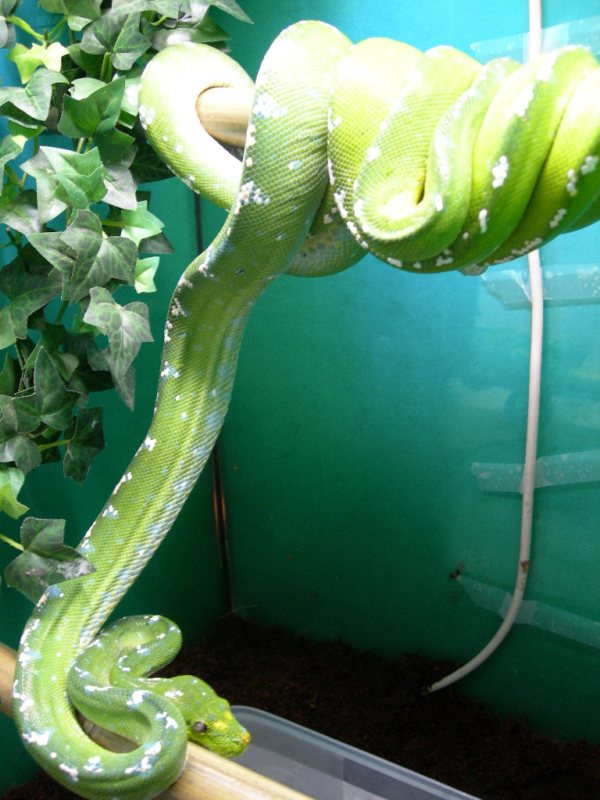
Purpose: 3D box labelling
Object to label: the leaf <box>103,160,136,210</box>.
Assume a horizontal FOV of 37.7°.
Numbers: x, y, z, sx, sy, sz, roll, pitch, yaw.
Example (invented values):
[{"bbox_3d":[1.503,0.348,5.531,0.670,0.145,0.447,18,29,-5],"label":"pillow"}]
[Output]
[{"bbox_3d":[-0.112,-0.132,0.535,0.027,0.030,0.015,0,-6,-9],"label":"leaf"}]

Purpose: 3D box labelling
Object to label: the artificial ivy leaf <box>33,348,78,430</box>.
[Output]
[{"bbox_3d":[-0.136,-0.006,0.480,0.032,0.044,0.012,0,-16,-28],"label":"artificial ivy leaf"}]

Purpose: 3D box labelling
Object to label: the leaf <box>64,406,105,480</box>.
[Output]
[{"bbox_3d":[-0.135,0.028,0.550,0.030,0.048,0.020,0,0,-31],"label":"leaf"}]

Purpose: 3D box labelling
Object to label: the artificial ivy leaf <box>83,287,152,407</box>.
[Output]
[{"bbox_3d":[-0.113,-0.033,0.545,0.042,0.073,0.020,0,0,-9],"label":"artificial ivy leaf"}]

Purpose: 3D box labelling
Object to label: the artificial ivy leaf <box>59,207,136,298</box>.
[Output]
[{"bbox_3d":[-0.122,-0.088,0.530,0.050,0.054,0.020,0,0,-6],"label":"artificial ivy leaf"}]

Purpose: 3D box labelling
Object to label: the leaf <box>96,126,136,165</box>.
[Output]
[{"bbox_3d":[-0.108,-0.147,0.505,0.027,0.027,0.010,0,0,-20],"label":"leaf"}]

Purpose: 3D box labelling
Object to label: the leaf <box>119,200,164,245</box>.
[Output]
[{"bbox_3d":[-0.091,-0.102,0.505,0.027,0.025,0.010,0,-5,-23],"label":"leaf"}]

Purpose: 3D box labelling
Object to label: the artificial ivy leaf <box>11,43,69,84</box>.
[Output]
[{"bbox_3d":[-0.146,-0.188,0.490,0.033,0.026,0.012,0,0,-18],"label":"artificial ivy leaf"}]

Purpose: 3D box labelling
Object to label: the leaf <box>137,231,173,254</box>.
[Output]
[{"bbox_3d":[-0.088,-0.094,0.520,0.026,0.022,0.009,0,-11,-17],"label":"leaf"}]

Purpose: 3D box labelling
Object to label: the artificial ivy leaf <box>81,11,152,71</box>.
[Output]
[{"bbox_3d":[-0.107,-0.209,0.510,0.042,0.036,0.020,0,-14,-6],"label":"artificial ivy leaf"}]

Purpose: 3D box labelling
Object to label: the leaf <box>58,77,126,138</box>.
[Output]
[{"bbox_3d":[-0.123,-0.173,0.520,0.040,0.039,0.022,0,-17,-6],"label":"leaf"}]

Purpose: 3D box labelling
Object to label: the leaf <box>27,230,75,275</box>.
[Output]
[{"bbox_3d":[-0.136,-0.082,0.490,0.034,0.030,0.010,0,-12,-22],"label":"leaf"}]

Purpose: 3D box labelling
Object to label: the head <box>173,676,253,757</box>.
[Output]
[{"bbox_3d":[-0.048,0.161,0.450,0.049,0.024,0.031,22,31,26],"label":"head"}]

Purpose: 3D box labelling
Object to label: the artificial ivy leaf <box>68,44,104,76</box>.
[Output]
[{"bbox_3d":[-0.128,-0.205,0.530,0.027,0.022,0.015,0,-11,0],"label":"artificial ivy leaf"}]

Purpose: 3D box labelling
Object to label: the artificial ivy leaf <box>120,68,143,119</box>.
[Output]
[{"bbox_3d":[-0.098,-0.179,0.515,0.026,0.031,0.010,0,3,-19],"label":"artificial ivy leaf"}]

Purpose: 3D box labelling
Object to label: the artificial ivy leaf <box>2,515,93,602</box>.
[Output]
[{"bbox_3d":[-0.126,0.080,0.440,0.045,0.014,0.042,7,53,-12],"label":"artificial ivy leaf"}]

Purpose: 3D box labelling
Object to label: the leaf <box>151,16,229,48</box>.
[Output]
[{"bbox_3d":[-0.066,-0.220,0.525,0.047,0.024,0.021,0,68,0],"label":"leaf"}]

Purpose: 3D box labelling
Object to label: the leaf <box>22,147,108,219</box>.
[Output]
[{"bbox_3d":[-0.140,-0.130,0.525,0.051,0.044,0.020,0,-11,-6],"label":"leaf"}]

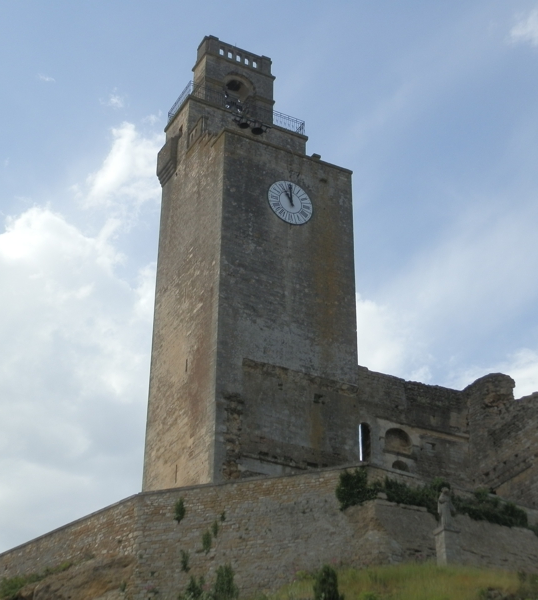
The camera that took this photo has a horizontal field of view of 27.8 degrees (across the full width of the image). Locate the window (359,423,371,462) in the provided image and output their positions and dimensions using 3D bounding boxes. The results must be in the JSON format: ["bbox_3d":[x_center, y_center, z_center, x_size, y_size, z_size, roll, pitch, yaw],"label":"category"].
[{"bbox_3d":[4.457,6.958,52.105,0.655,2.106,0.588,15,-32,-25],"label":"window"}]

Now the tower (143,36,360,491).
[{"bbox_3d":[-0.843,-2.454,58.869,7.924,32.060,8.316,15,-32,-25],"label":"tower"}]

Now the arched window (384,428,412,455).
[{"bbox_3d":[6.188,6.981,53.110,1.613,1.310,0.504,15,-32,-25],"label":"arched window"}]

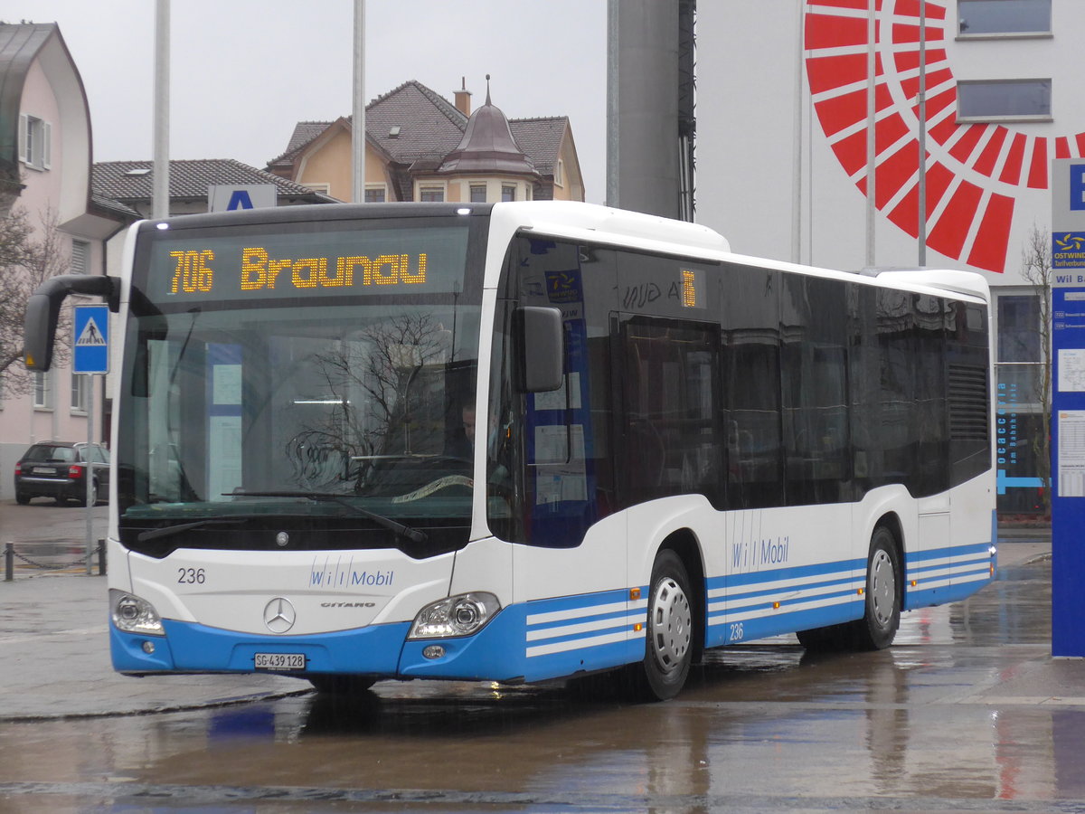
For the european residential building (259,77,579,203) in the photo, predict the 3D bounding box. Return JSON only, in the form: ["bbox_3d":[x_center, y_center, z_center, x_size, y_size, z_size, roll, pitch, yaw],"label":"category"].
[{"bbox_3d":[-5.497,-6.144,149.000,13.287,18.000,12.000,0,-1,10],"label":"european residential building"}]

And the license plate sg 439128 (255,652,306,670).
[{"bbox_3d":[-1.399,1.344,16.091,0.300,0.087,0.020,-1,-1,23],"label":"license plate sg 439128"}]

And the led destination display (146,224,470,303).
[{"bbox_3d":[-1.283,-0.762,16.461,1.900,0.360,0.080,-1,-12,23],"label":"led destination display"}]

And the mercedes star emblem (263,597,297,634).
[{"bbox_3d":[-1.394,1.106,16.112,0.190,0.190,0.025,-1,-4,23],"label":"mercedes star emblem"}]

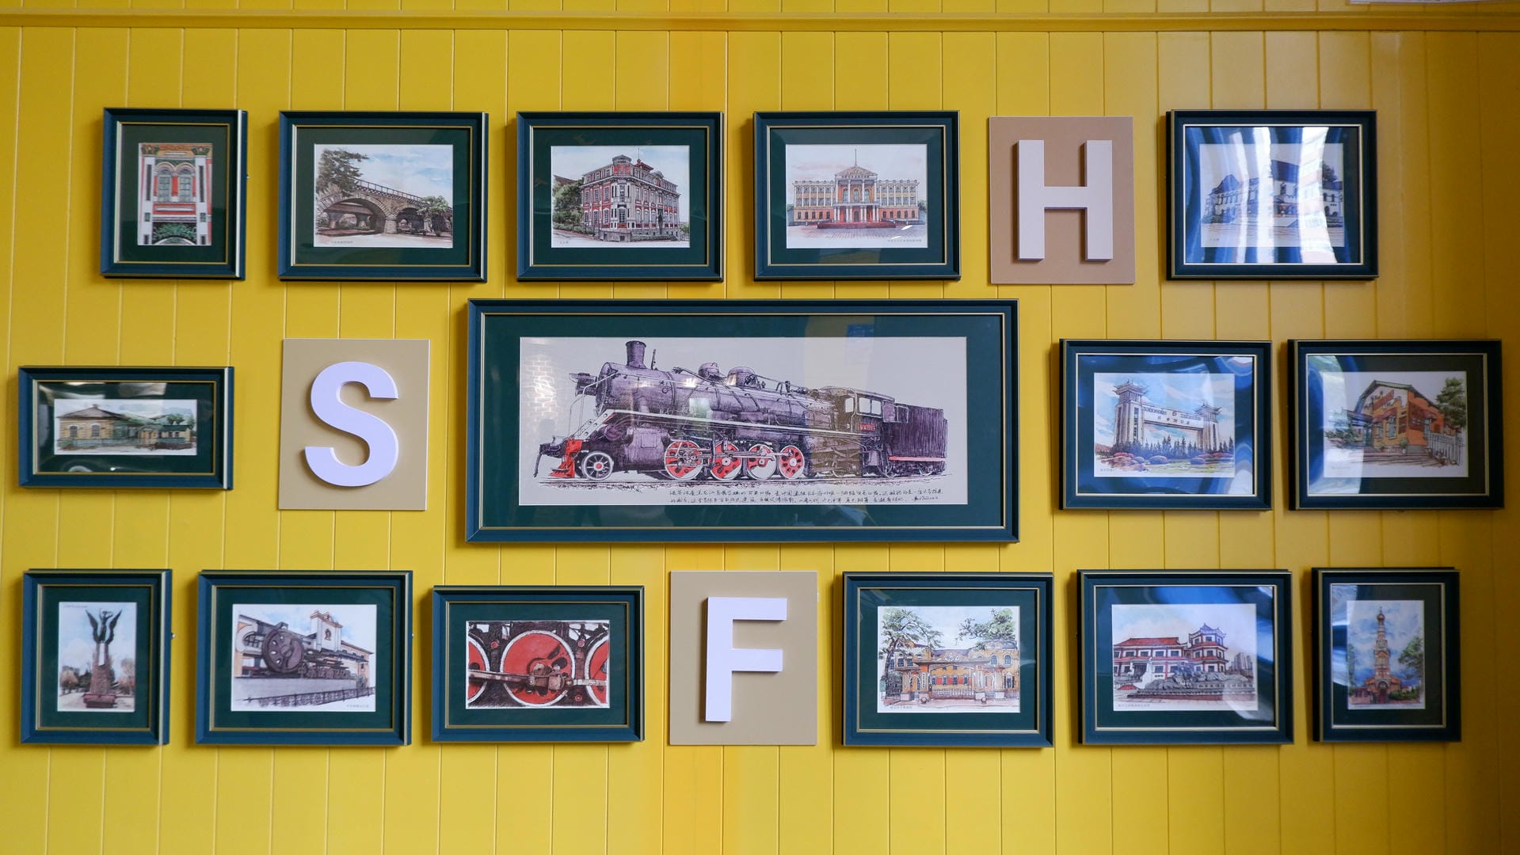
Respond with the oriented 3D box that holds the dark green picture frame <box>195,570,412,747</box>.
[{"bbox_3d":[-0.869,0.439,1.999,0.395,0.323,0.030,0,-2,0],"label":"dark green picture frame"}]

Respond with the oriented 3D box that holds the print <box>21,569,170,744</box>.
[{"bbox_3d":[-1.107,0.383,1.753,0.234,0.283,0.024,0,-3,0],"label":"print"}]

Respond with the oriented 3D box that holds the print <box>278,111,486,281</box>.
[{"bbox_3d":[-0.733,-0.450,2.037,0.395,0.323,0.030,0,-2,0],"label":"print"}]

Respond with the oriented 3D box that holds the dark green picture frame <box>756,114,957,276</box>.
[{"bbox_3d":[0.167,-0.397,1.800,0.350,0.286,0.024,0,-3,0],"label":"dark green picture frame"}]

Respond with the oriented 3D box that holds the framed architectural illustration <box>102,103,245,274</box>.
[{"bbox_3d":[-1.138,-0.456,2.038,0.264,0.323,0.030,0,-2,0],"label":"framed architectural illustration"}]

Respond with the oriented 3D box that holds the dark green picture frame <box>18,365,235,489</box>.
[{"bbox_3d":[-1.068,0.001,1.772,0.349,0.202,0.024,0,-3,0],"label":"dark green picture frame"}]

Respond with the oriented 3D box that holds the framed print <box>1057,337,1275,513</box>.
[{"bbox_3d":[0.691,-0.004,1.786,0.353,0.287,0.024,0,-3,0],"label":"framed print"}]

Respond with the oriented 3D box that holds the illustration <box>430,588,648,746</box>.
[{"bbox_3d":[-0.370,0.396,1.758,0.348,0.253,0.024,0,-3,0],"label":"illustration"}]

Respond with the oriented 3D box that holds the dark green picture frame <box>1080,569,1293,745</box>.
[{"bbox_3d":[0.718,0.387,1.768,0.352,0.285,0.024,0,-3,0],"label":"dark green picture frame"}]

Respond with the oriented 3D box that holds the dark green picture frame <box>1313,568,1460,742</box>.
[{"bbox_3d":[1.191,0.431,1.997,0.264,0.323,0.030,0,-2,0],"label":"dark green picture frame"}]

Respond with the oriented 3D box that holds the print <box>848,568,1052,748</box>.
[{"bbox_3d":[0.354,0.443,1.997,0.395,0.323,0.030,0,-2,0],"label":"print"}]

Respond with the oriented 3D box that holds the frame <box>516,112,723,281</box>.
[{"bbox_3d":[-0.271,-0.448,2.037,0.395,0.323,0.030,0,-2,0],"label":"frame"}]

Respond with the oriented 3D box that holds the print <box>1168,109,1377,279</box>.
[{"bbox_3d":[0.882,-0.400,1.806,0.353,0.288,0.024,0,-3,0],"label":"print"}]

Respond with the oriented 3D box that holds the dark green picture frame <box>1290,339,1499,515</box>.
[{"bbox_3d":[1.222,-0.007,2.016,0.395,0.323,0.030,0,-2,0],"label":"dark green picture frame"}]

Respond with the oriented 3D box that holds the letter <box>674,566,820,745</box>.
[{"bbox_3d":[-0.027,0.389,1.764,0.247,0.292,0.018,0,-3,0],"label":"letter"}]

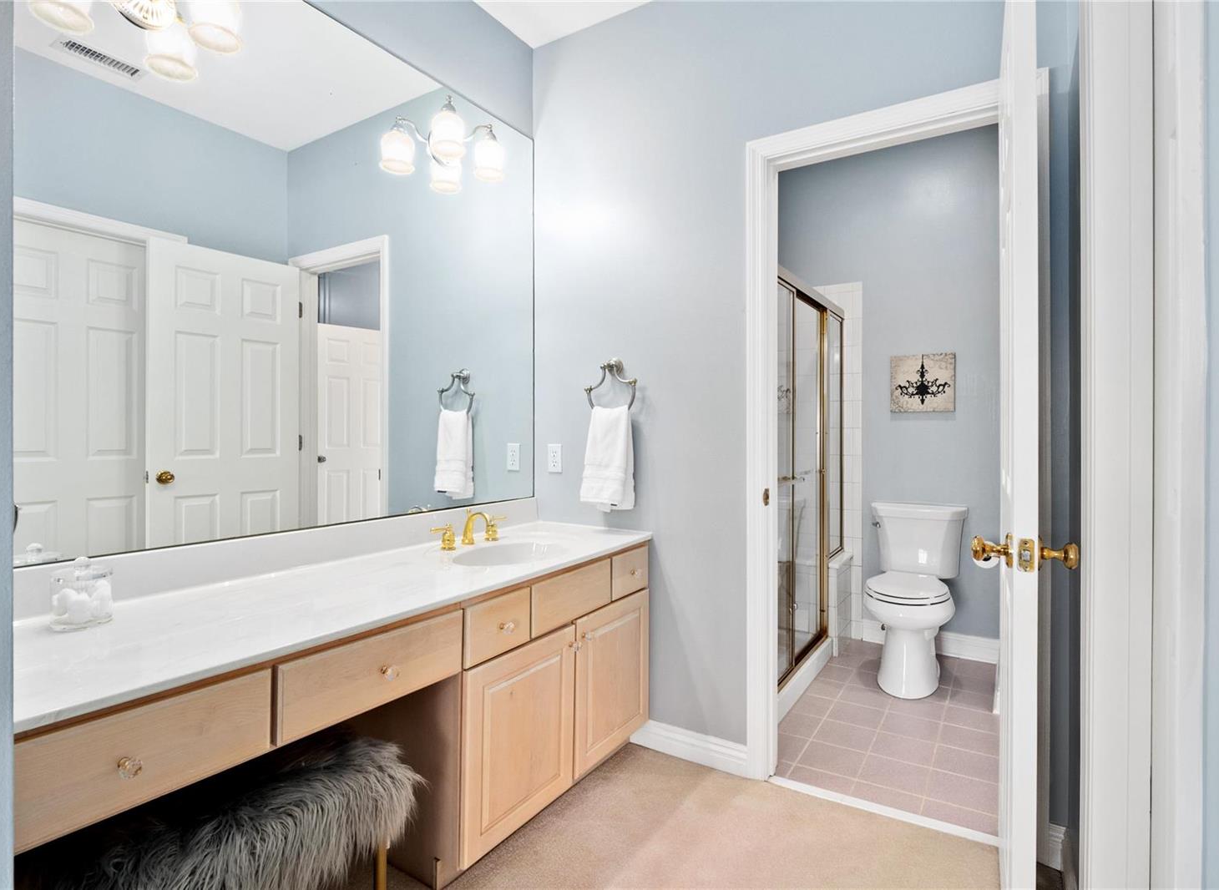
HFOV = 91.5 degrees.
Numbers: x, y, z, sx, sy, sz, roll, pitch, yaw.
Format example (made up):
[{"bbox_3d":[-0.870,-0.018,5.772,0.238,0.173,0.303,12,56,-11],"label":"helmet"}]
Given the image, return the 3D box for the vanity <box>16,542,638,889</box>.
[{"bbox_3d":[-0.551,0.732,1.552,0.543,0.762,1.792,0,0,32],"label":"vanity"}]

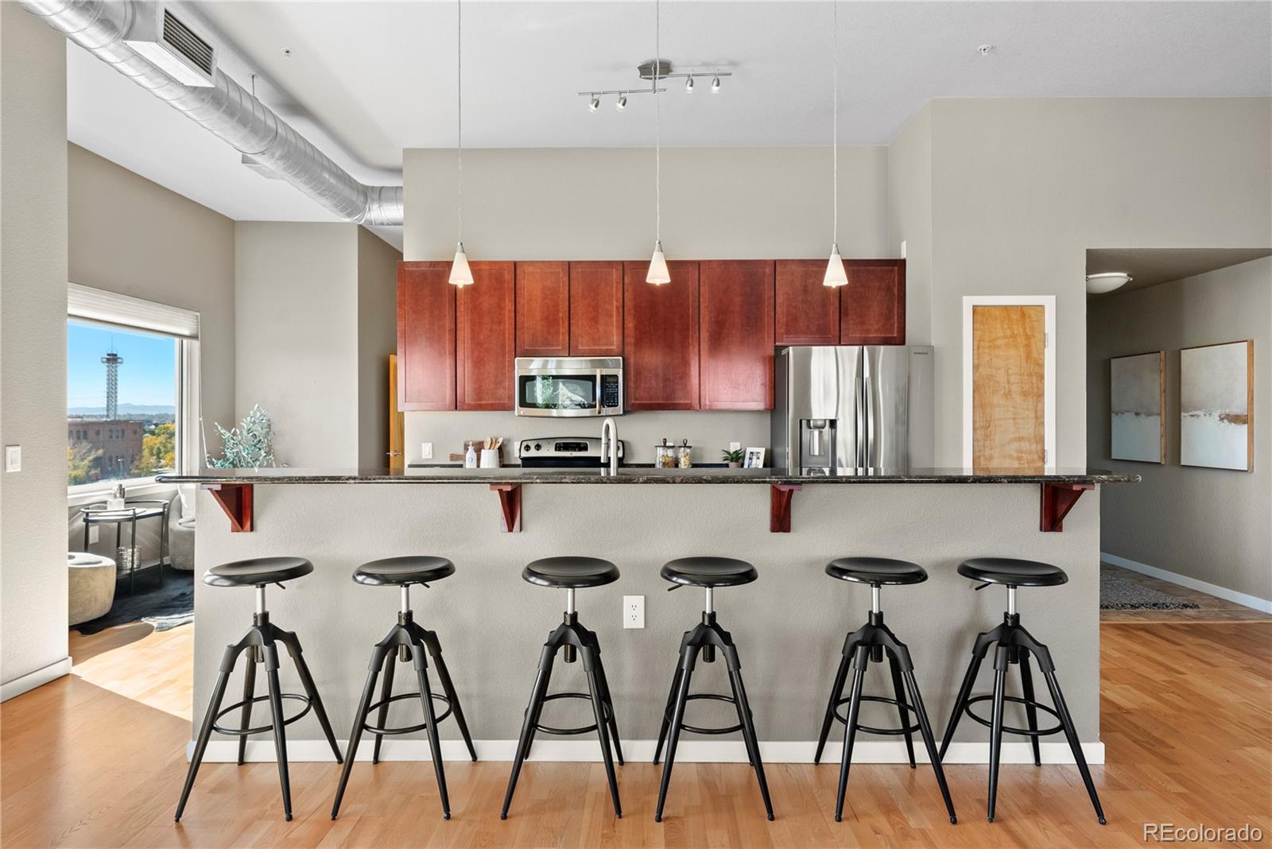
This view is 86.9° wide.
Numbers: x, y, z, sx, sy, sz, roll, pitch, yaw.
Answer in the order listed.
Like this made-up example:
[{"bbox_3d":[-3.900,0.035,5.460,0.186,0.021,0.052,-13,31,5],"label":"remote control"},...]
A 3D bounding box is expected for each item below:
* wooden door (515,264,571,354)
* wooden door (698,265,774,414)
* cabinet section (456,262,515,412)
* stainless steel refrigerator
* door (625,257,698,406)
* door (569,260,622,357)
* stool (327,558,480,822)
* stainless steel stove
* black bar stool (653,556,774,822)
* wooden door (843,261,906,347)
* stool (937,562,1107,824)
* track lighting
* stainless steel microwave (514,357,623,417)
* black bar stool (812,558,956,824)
[{"bbox_3d":[-0.657,-0.813,4.748,0.370,0.672,0.025,0,0,0],"label":"wooden door"},{"bbox_3d":[0.717,-0.632,4.753,0.528,1.054,0.025,0,0,1],"label":"wooden door"},{"bbox_3d":[-1.066,-0.628,4.772,0.411,1.060,0.025,0,0,1],"label":"cabinet section"},{"bbox_3d":[1.416,0.385,4.510,0.910,1.775,0.760,0,0,1],"label":"stainless steel refrigerator"},{"bbox_3d":[0.182,-0.628,4.745,0.525,1.050,0.025,0,0,0],"label":"door"},{"bbox_3d":[-0.275,-0.816,4.740,0.376,0.662,0.022,0,0,1],"label":"door"},{"bbox_3d":[-0.795,0.888,2.353,0.383,0.782,0.383,0,0,0],"label":"stool"},{"bbox_3d":[-0.466,0.690,4.710,0.760,1.180,0.680,0,0,0],"label":"stainless steel stove"},{"bbox_3d":[0.256,0.888,2.347,0.383,0.782,0.383,0,0,0],"label":"black bar stool"},{"bbox_3d":[1.675,-0.862,4.747,0.449,0.606,0.025,0,0,1],"label":"wooden door"},{"bbox_3d":[1.323,0.888,2.340,0.383,0.782,0.383,0,0,0],"label":"stool"},{"bbox_3d":[0.098,-1.990,3.945,0.880,0.180,0.260,0,0,4],"label":"track lighting"},{"bbox_3d":[-0.467,-0.261,4.885,0.754,0.418,0.390,0,0,1],"label":"stainless steel microwave"},{"bbox_3d":[0.844,0.882,2.335,0.385,0.780,0.385,0,0,3],"label":"black bar stool"}]

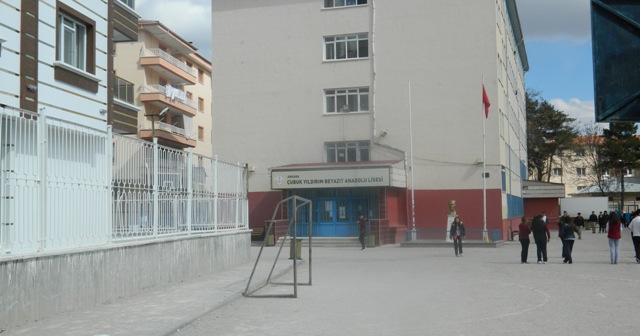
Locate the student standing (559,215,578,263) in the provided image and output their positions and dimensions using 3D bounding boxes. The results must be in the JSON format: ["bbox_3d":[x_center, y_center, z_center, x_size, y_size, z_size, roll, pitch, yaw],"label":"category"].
[{"bbox_3d":[8.081,2.330,24.700,0.500,1.600,0.380,-1,-3,12],"label":"student standing"}]

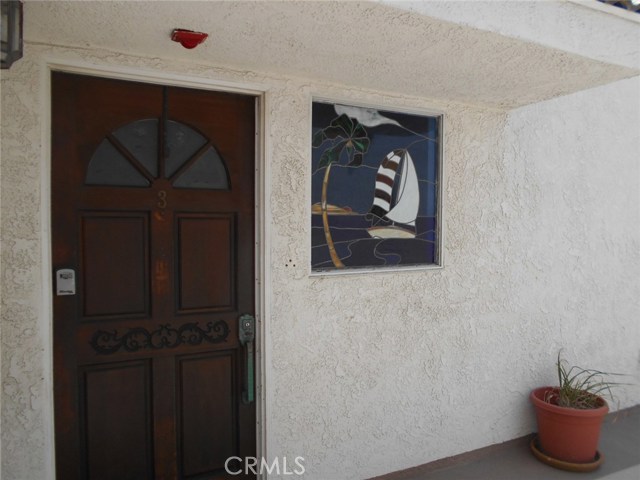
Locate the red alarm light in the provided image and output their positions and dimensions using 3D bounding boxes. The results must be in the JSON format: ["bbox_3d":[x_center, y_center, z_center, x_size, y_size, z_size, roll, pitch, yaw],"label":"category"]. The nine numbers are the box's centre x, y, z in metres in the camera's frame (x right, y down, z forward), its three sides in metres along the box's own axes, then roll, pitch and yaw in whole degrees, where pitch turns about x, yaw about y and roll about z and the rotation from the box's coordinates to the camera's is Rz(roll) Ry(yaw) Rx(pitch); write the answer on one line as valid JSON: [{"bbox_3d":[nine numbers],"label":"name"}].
[{"bbox_3d":[-0.521,-0.780,1.915,0.128,0.061,0.122,-1,1,-25],"label":"red alarm light"}]

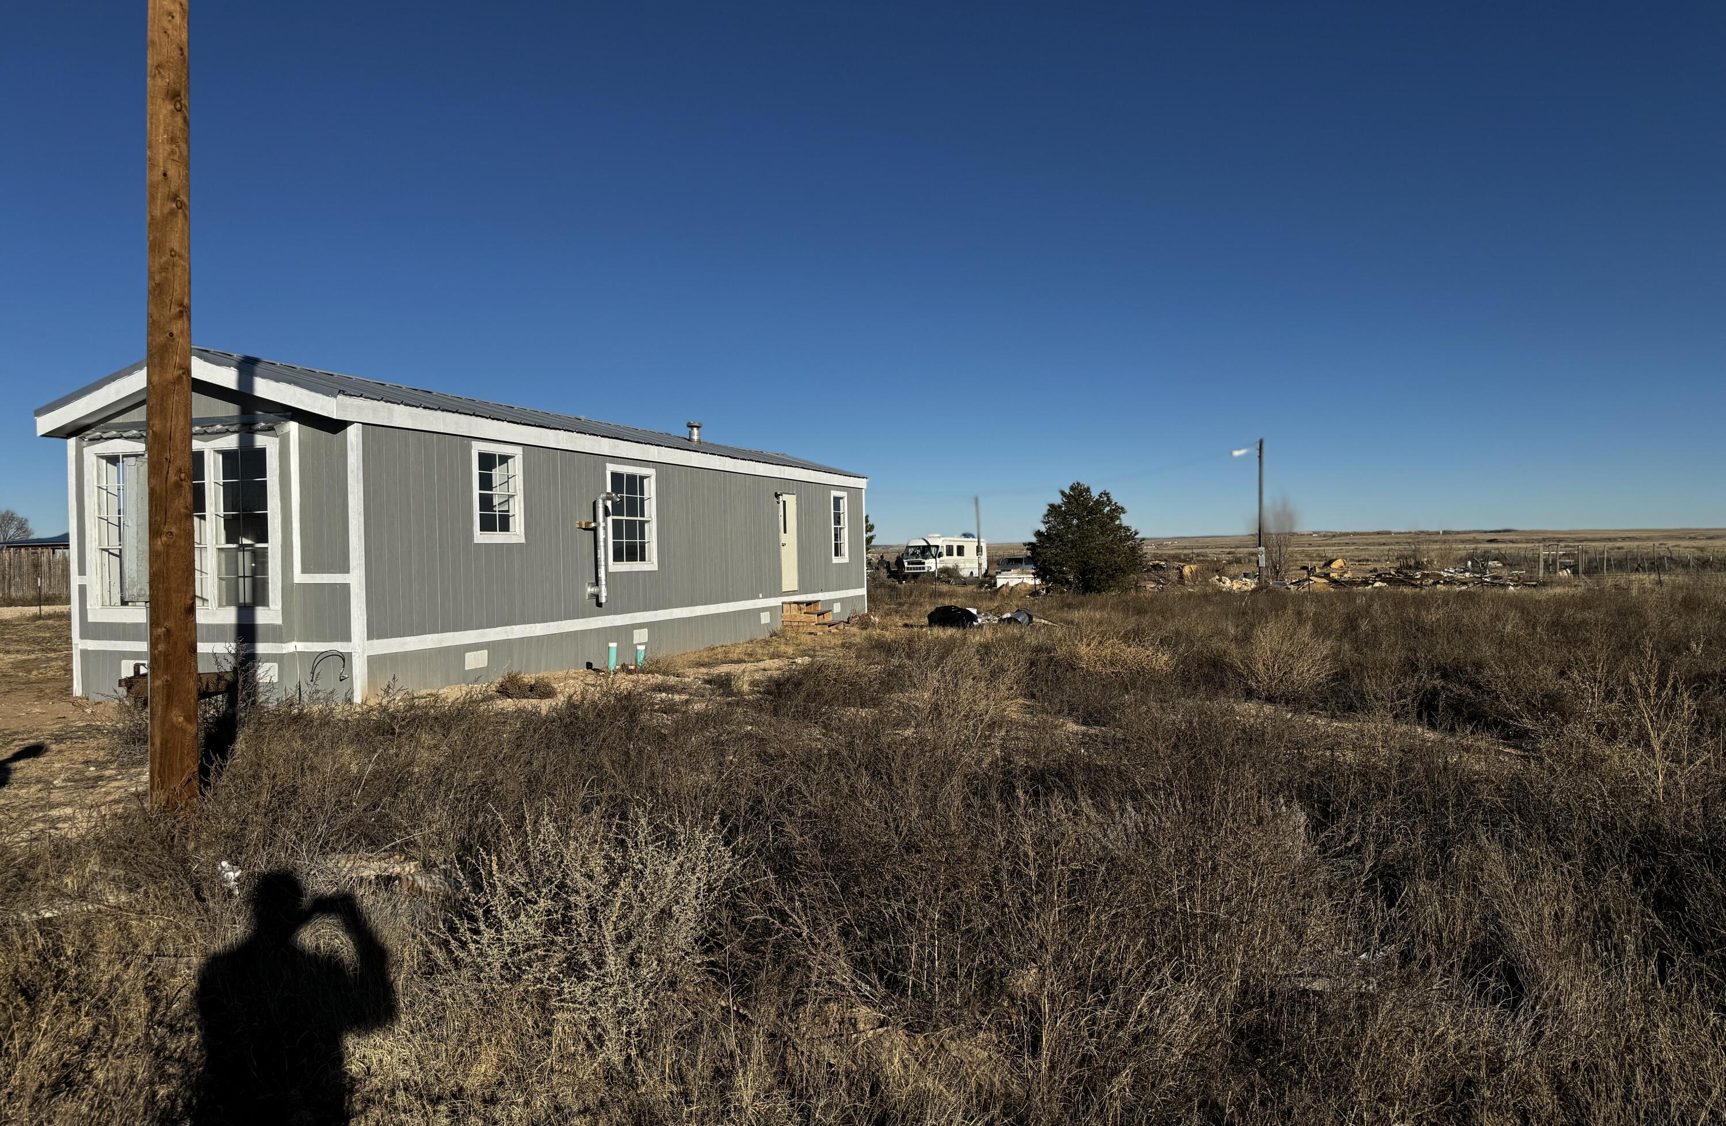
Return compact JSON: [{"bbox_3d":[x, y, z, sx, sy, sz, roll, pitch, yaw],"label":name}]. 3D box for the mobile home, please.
[{"bbox_3d":[-4.503,-0.545,20.291,4.161,3.792,16.295,-1,1,19],"label":"mobile home"}]

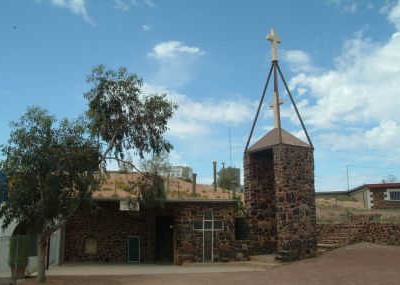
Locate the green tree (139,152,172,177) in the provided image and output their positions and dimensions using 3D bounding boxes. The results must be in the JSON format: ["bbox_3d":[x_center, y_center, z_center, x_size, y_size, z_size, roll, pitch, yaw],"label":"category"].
[{"bbox_3d":[-5.712,2.889,48.378,3.900,3.000,3.600,0,-11,0],"label":"green tree"}]

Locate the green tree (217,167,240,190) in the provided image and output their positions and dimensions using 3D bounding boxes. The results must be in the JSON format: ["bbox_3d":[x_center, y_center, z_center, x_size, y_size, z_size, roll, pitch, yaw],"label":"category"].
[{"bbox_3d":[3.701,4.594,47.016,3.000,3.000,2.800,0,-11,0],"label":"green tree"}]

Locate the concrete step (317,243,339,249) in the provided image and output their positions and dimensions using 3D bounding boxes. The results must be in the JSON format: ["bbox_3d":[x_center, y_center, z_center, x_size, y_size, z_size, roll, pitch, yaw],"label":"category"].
[{"bbox_3d":[6.517,5.280,18.829,1.200,0.230,0.380,-2,-12,10],"label":"concrete step"}]

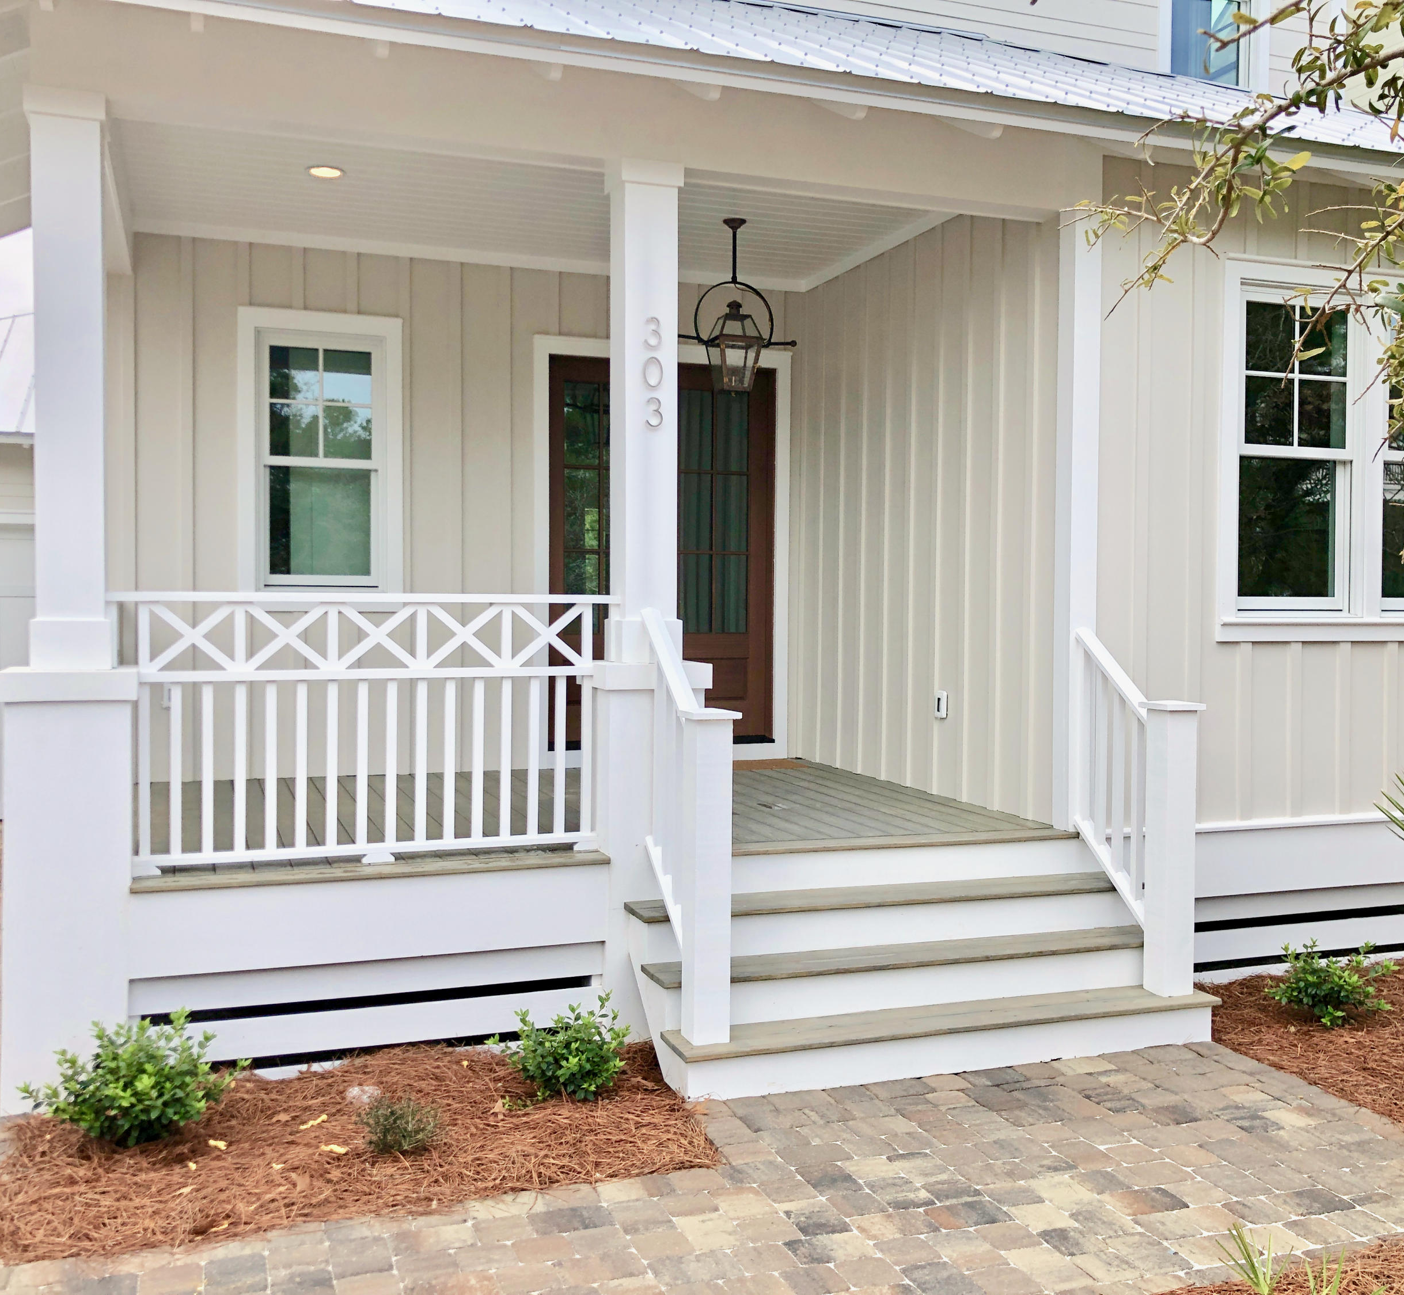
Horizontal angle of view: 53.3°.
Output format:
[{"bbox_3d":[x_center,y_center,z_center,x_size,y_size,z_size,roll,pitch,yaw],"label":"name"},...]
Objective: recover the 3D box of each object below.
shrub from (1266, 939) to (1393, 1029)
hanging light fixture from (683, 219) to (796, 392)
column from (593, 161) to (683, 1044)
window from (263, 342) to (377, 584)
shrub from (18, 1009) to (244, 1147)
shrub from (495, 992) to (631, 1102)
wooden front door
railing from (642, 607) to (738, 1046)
[{"bbox_3d":[2.720,1.428,6.038,0.540,0.345,0.500,0,2,-20],"label":"shrub"},{"bbox_3d":[0.181,-1.897,7.755,0.735,0.965,0.236,0,2,-20],"label":"hanging light fixture"},{"bbox_3d":[-0.246,-0.188,5.858,0.453,3.575,0.453,0,2,-20],"label":"column"},{"bbox_3d":[-2.247,-1.067,8.241,0.659,1.420,0.089,0,2,-20],"label":"window"},{"bbox_3d":[-1.882,1.405,4.630,0.690,0.430,0.600,0,2,-20],"label":"shrub"},{"bbox_3d":[-0.497,1.423,5.042,0.480,0.370,0.450,0,2,0],"label":"shrub"},{"bbox_3d":[-0.258,-0.597,9.041,1.526,2.459,0.107,0,2,-20],"label":"wooden front door"},{"bbox_3d":[-0.072,0.642,5.375,0.187,1.589,0.771,0,2,-20],"label":"railing"}]

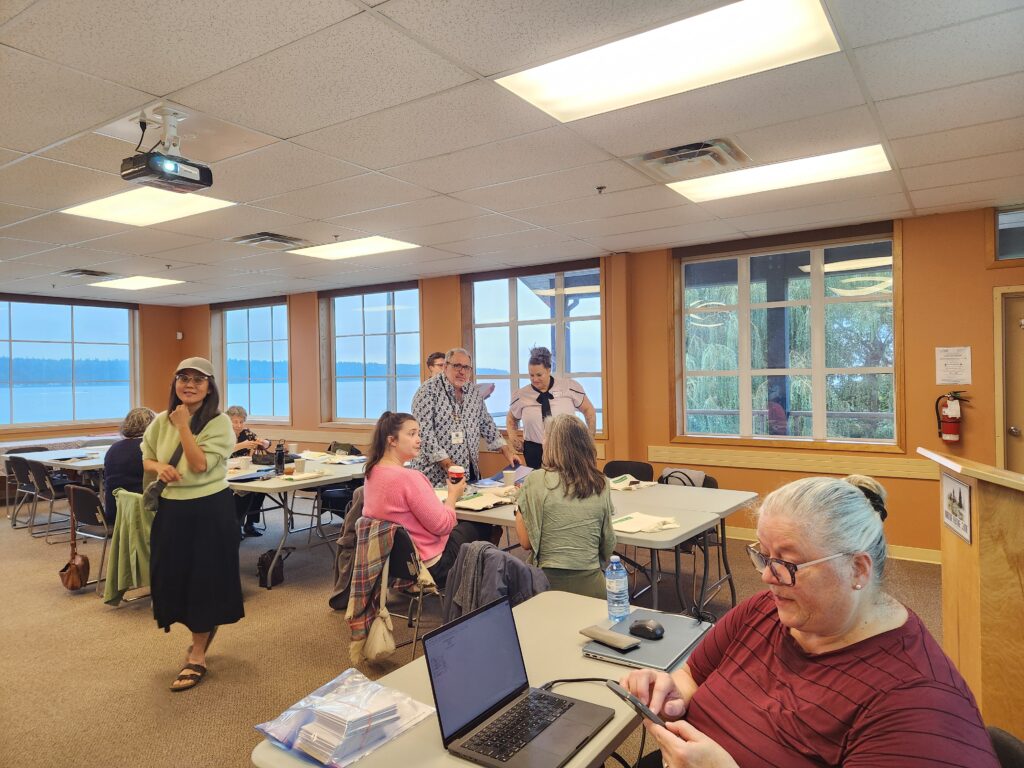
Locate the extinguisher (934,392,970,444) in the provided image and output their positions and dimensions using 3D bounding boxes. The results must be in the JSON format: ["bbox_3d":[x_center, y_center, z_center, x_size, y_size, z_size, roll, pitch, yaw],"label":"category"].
[{"bbox_3d":[3.246,0.245,5.012,0.208,0.380,0.150,0,1,34],"label":"extinguisher"}]

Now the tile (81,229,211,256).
[{"bbox_3d":[-3.155,-1.197,5.783,1.210,0.020,0.610,0,1,34],"label":"tile"}]

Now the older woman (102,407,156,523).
[{"bbox_3d":[-2.620,0.800,4.920,0.500,1.280,0.680,-1,1,25],"label":"older woman"}]

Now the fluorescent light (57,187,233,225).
[{"bbox_3d":[-2.466,-1.204,4.602,1.200,0.050,0.600,0,1,34],"label":"fluorescent light"}]

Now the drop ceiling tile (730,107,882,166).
[{"bbox_3d":[1.500,-1.250,3.426,0.600,0.020,0.600,-1,1,34],"label":"drop ceiling tile"}]

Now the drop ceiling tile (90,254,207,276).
[{"bbox_3d":[-3.833,-1.201,6.970,1.210,0.020,0.610,0,1,34],"label":"drop ceiling tile"}]

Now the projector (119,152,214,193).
[{"bbox_3d":[-1.515,-0.930,2.970,0.220,0.100,0.285,-1,1,34],"label":"projector"}]

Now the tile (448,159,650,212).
[{"bbox_3d":[0.239,-1.237,4.281,1.210,0.020,0.600,-1,1,34],"label":"tile"}]

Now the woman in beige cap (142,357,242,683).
[{"bbox_3d":[-1.570,0.652,3.340,0.460,1.570,0.380,-1,1,-13],"label":"woman in beige cap"}]

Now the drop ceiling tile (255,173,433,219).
[{"bbox_3d":[-1.121,-1.212,4.435,1.210,0.020,0.610,0,1,34],"label":"drop ceiling tile"}]

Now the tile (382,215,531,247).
[{"bbox_3d":[-0.433,-1.232,5.439,1.205,0.020,0.600,0,1,34],"label":"tile"}]

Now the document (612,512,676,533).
[{"bbox_3d":[0.620,0.676,3.378,0.380,0.030,0.340,-2,1,-40],"label":"document"}]

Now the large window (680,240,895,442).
[{"bbox_3d":[2.301,-0.337,5.870,1.770,1.650,0.100,0,1,34],"label":"large window"}]

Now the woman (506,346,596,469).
[{"bbox_3d":[0.290,0.558,5.020,0.620,1.670,0.360,-1,1,6],"label":"woman"}]

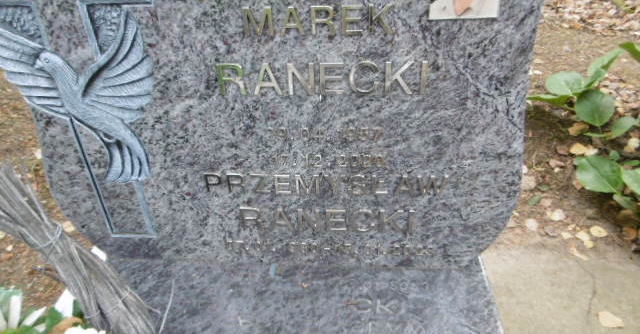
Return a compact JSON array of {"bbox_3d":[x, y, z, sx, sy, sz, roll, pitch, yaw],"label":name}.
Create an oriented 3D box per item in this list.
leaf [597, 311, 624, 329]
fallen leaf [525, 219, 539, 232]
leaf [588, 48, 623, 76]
[{"bbox_3d":[0.754,0.396,1.153,0.058,0.010,0.050,0,33,5],"label":"leaf"},{"bbox_3d":[0.704,0.190,1.471,0.037,0.012,0.058,16,38,27],"label":"fallen leaf"},{"bbox_3d":[1.180,-0.433,1.840,0.180,0.040,0.085,-36,30,-6],"label":"leaf"}]

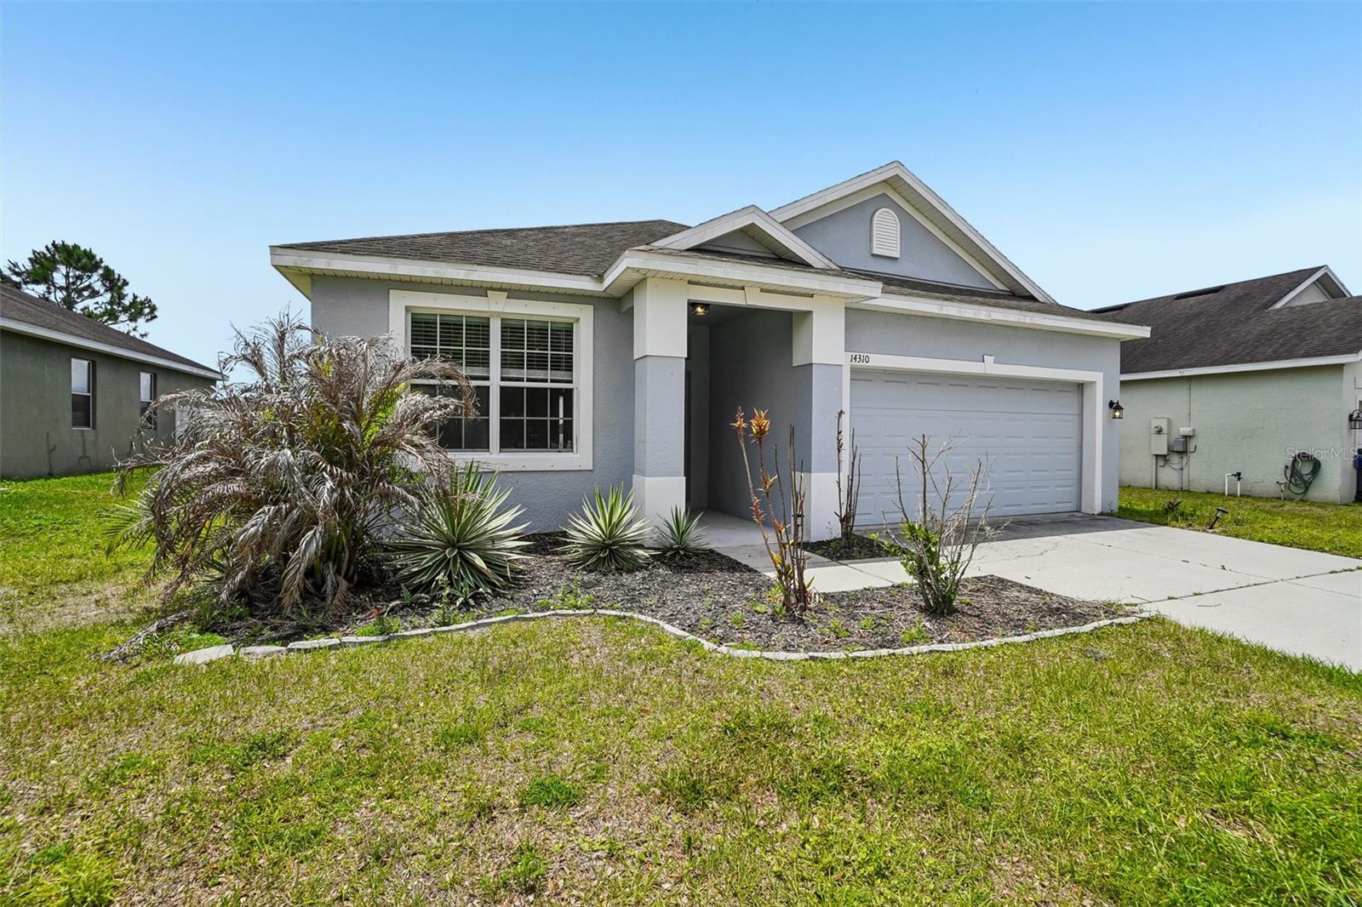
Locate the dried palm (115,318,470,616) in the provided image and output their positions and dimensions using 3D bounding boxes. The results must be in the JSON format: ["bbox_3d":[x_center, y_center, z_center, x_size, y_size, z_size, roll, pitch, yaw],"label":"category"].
[{"bbox_3d":[-3.085,-0.031,4.500,2.550,2.280,2.400,0,1,0],"label":"dried palm"}]

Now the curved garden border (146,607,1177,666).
[{"bbox_3d":[0.310,1.092,3.590,6.150,0.120,1.000,0,1,-2],"label":"curved garden border"}]

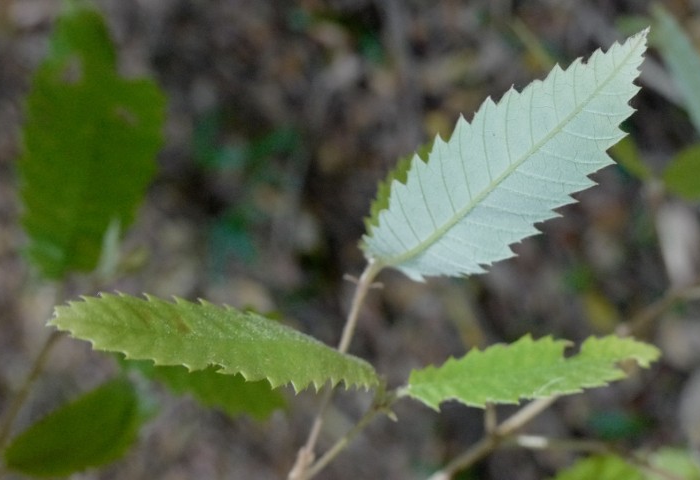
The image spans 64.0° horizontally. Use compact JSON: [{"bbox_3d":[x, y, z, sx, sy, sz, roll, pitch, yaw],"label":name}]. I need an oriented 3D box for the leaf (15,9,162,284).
[{"bbox_3d":[-0.115,-0.045,0.250,0.059,0.012,0.125,4,71,-6],"label":"leaf"}]

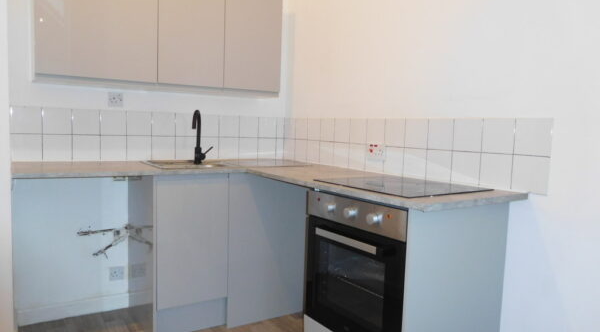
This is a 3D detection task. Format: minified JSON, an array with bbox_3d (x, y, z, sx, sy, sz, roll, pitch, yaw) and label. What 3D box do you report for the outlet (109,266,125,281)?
[{"bbox_3d":[-1.125,0.663,2.664,0.086,0.086,0.014,-2,6,-34],"label":"outlet"}]

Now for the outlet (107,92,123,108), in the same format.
[{"bbox_3d":[-1.093,-0.391,2.568,0.086,0.086,0.014,-2,6,-34],"label":"outlet"}]

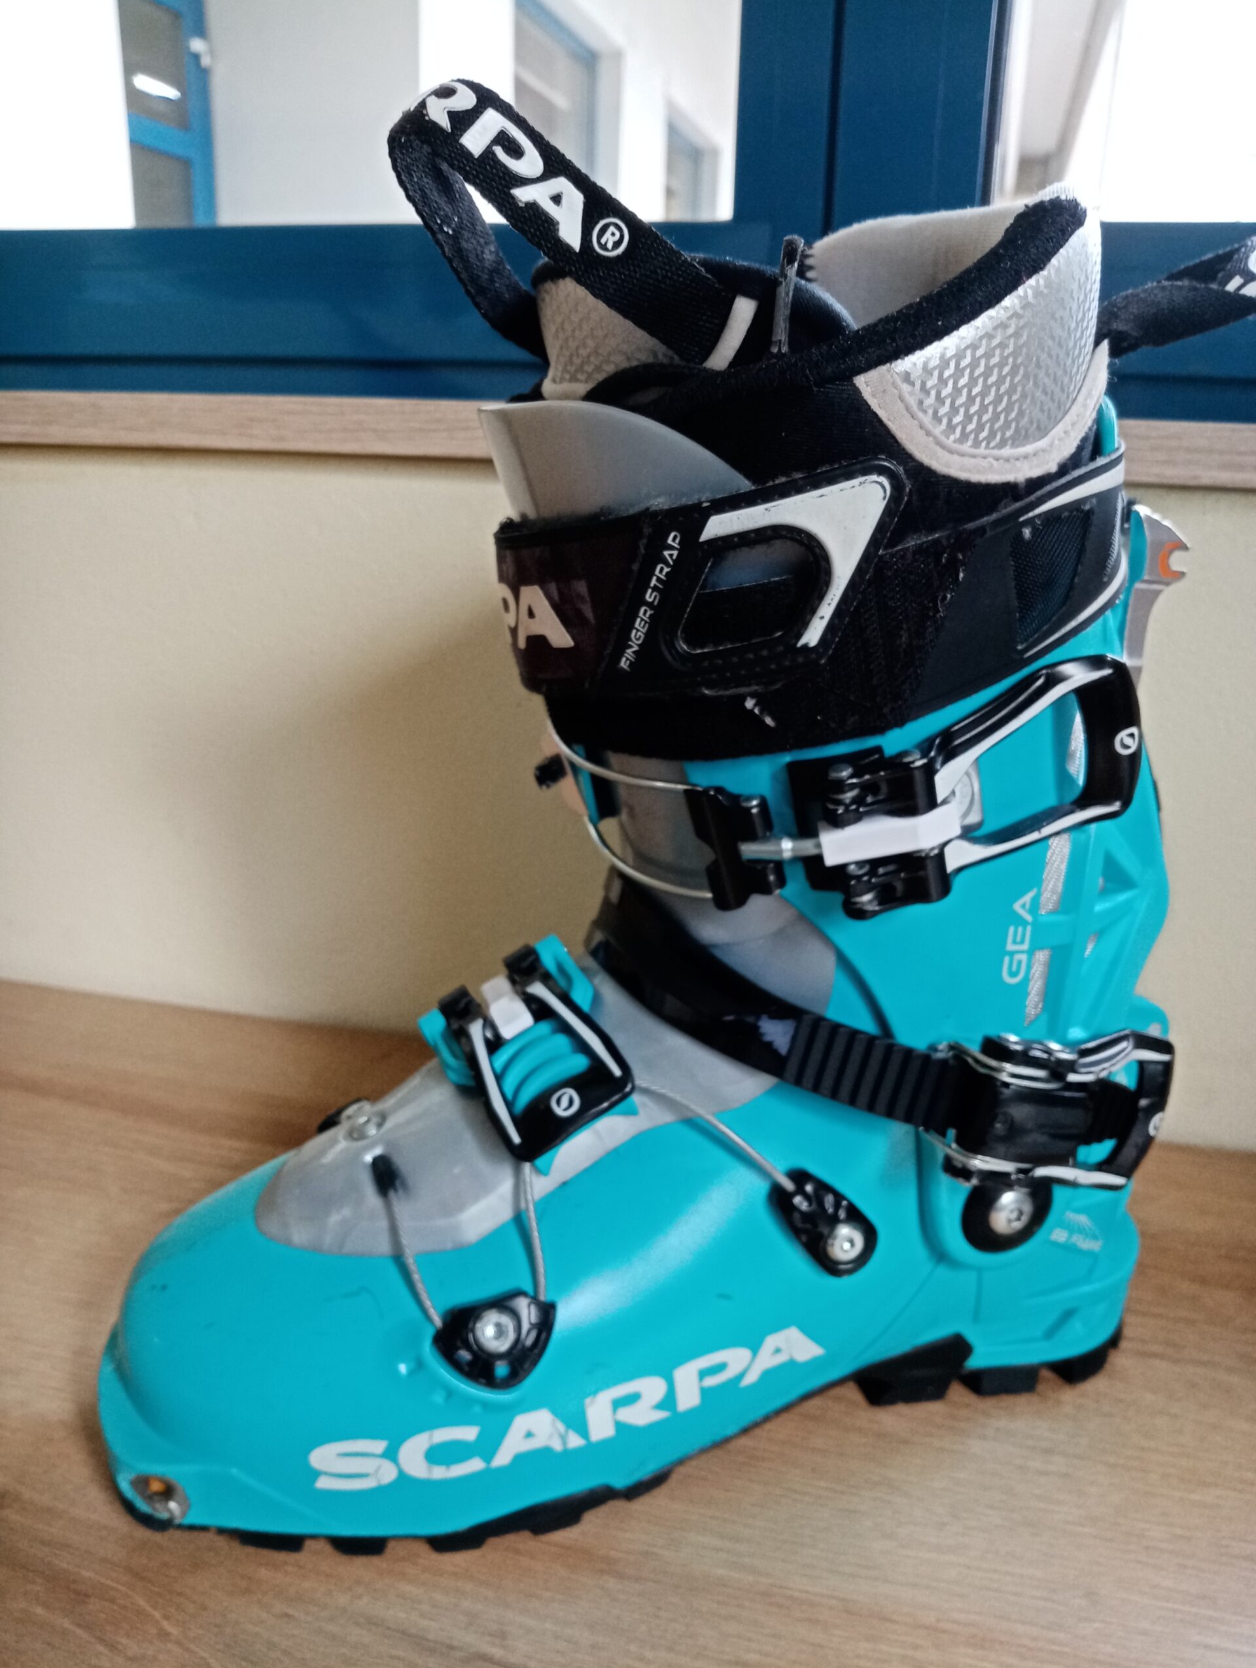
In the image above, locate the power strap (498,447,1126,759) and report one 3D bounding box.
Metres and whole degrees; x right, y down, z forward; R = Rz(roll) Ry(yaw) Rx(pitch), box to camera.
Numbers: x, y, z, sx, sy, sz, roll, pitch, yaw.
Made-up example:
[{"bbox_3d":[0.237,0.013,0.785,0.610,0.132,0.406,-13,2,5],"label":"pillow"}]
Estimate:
[{"bbox_3d":[0.040,-0.058,0.277,0.134,0.049,0.108,-13,23,-10],"label":"power strap"}]

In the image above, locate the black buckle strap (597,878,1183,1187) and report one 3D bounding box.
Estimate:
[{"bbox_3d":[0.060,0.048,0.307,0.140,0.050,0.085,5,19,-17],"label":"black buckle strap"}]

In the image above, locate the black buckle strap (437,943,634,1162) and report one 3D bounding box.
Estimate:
[{"bbox_3d":[-0.021,0.049,0.281,0.037,0.019,0.043,-33,56,-1],"label":"black buckle strap"}]

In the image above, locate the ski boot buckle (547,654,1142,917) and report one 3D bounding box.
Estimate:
[{"bbox_3d":[0.048,-0.014,0.261,0.121,0.050,0.056,-1,18,-7],"label":"ski boot buckle"}]

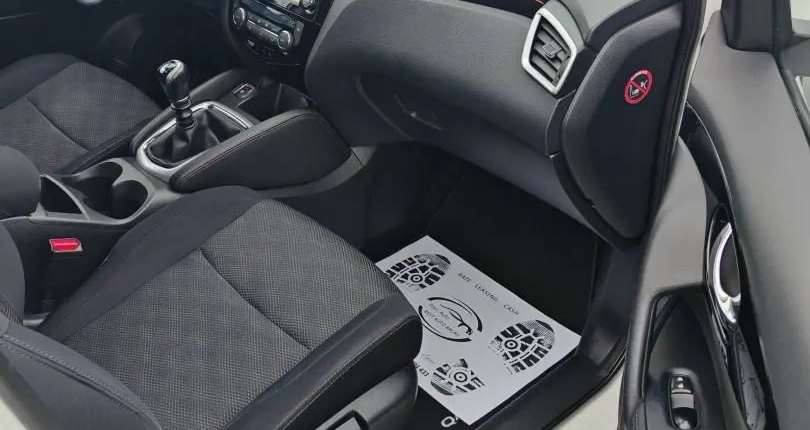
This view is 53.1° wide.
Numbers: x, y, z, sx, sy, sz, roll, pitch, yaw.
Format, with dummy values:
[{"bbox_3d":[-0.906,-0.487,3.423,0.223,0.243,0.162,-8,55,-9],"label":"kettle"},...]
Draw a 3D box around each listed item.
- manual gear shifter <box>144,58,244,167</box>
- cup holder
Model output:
[{"bbox_3d":[-0.396,-0.197,1.502,0.145,0.197,0.120,-22,42,-39],"label":"manual gear shifter"},{"bbox_3d":[-0.534,-0.021,1.471,0.113,0.077,0.200,-22,42,-39],"label":"cup holder"}]

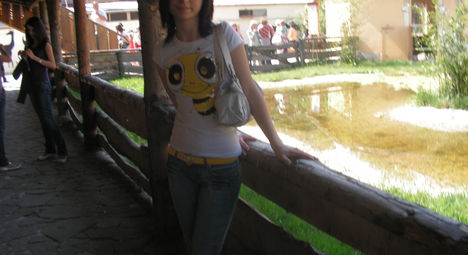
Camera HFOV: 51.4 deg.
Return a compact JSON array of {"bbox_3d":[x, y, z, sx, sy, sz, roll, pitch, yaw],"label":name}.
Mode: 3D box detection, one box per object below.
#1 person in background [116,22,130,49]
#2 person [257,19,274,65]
[{"bbox_3d":[-4.124,-3.070,18.000,0.500,1.650,0.400,-7,12,-24],"label":"person in background"},{"bbox_3d":[1.196,-3.226,18.300,0.520,1.700,0.340,-3,11,-6],"label":"person"}]

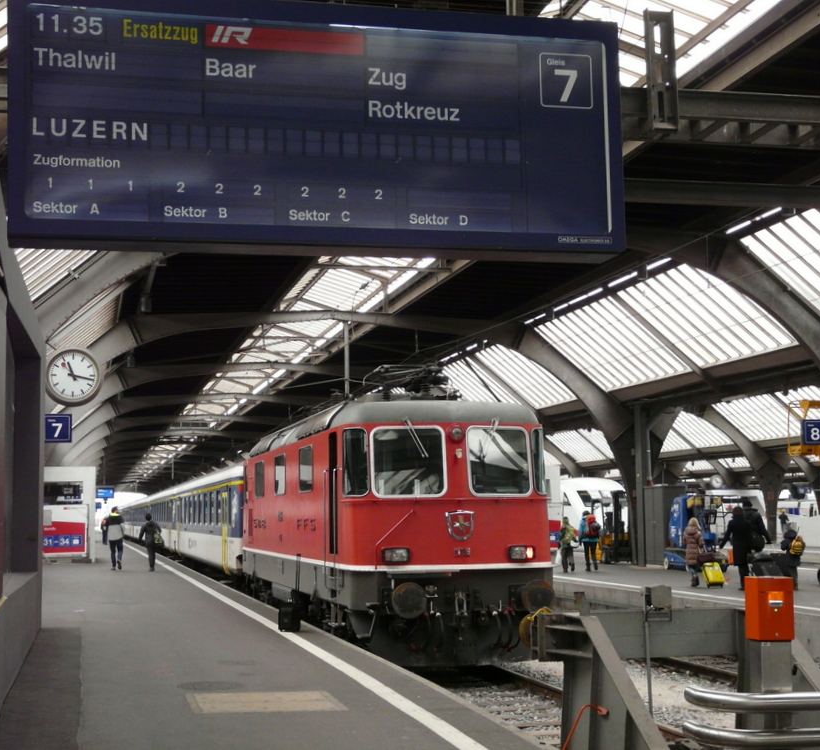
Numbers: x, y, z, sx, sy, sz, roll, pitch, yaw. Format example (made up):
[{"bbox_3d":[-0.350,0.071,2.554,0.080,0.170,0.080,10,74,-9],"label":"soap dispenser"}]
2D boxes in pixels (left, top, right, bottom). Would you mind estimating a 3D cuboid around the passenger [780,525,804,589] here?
[{"bbox_3d":[7.535,3.628,26.712,0.420,1.199,0.400,1,-6,-14],"label":"passenger"}]

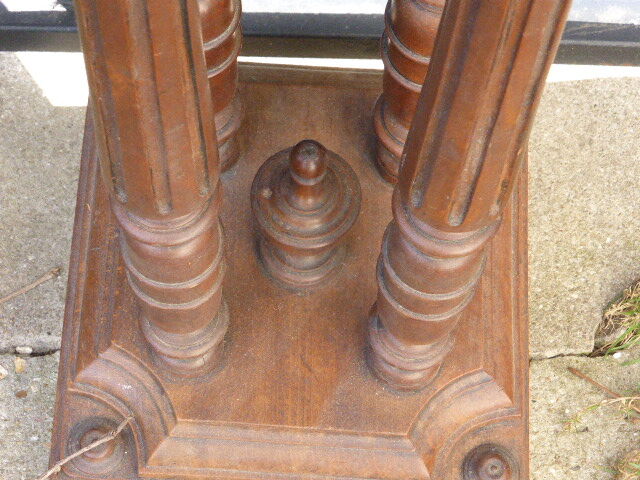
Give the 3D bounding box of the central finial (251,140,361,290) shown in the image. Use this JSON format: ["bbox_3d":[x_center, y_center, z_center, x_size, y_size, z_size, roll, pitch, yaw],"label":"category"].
[{"bbox_3d":[-0.010,-0.026,1.193,0.077,0.169,0.077,0,67,-2],"label":"central finial"}]

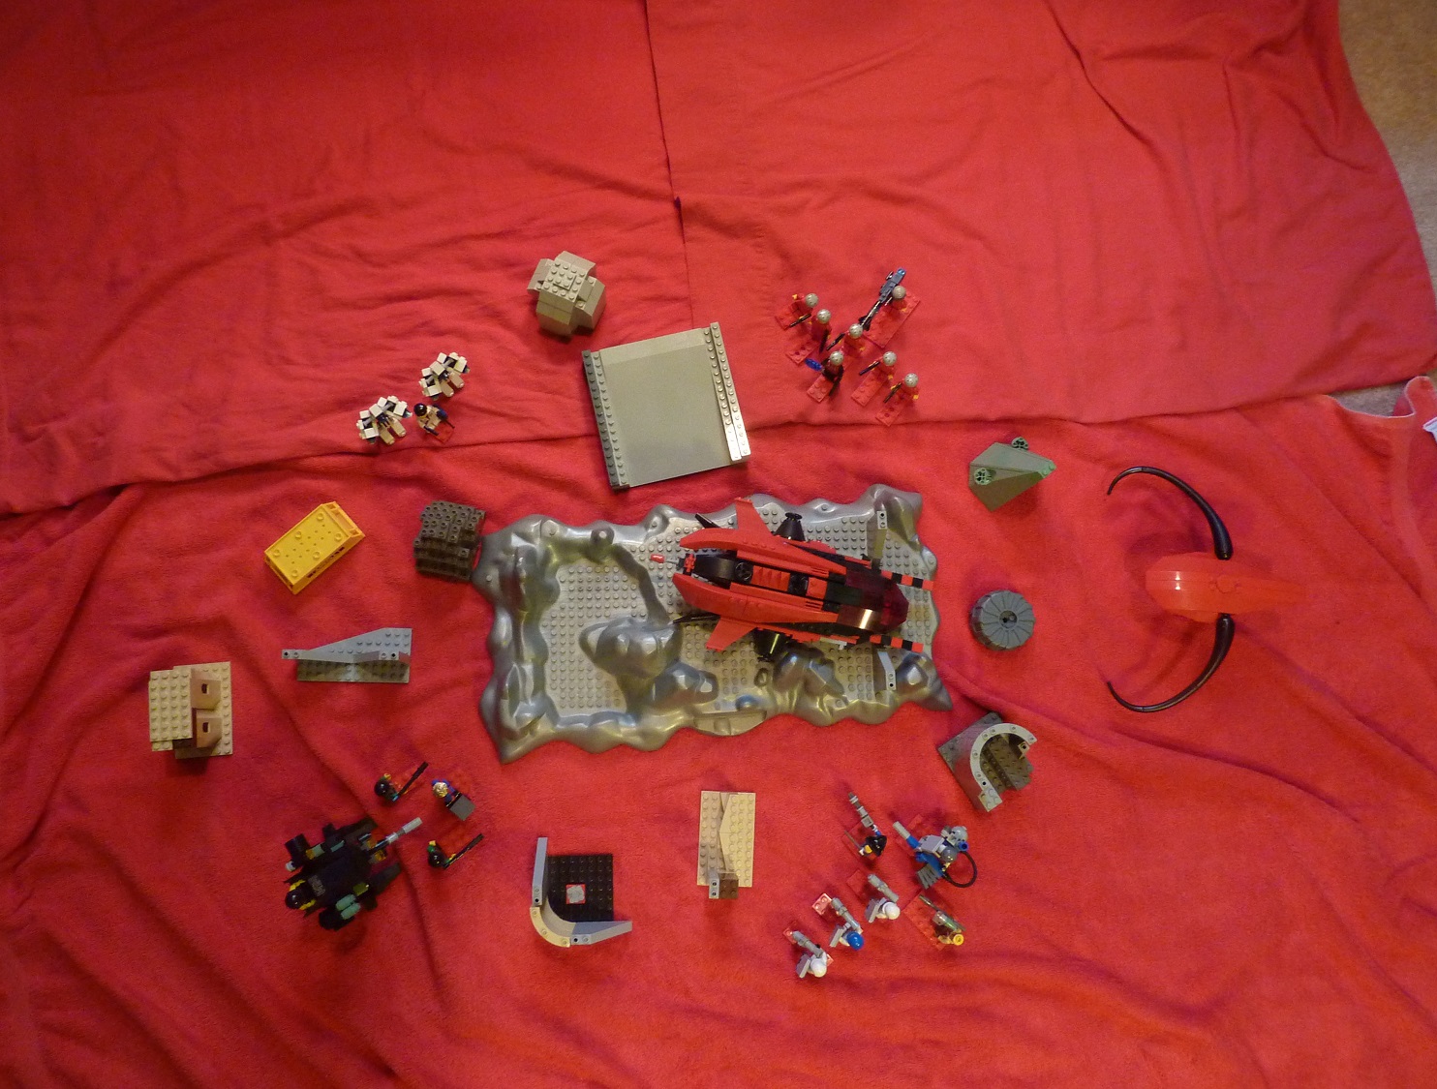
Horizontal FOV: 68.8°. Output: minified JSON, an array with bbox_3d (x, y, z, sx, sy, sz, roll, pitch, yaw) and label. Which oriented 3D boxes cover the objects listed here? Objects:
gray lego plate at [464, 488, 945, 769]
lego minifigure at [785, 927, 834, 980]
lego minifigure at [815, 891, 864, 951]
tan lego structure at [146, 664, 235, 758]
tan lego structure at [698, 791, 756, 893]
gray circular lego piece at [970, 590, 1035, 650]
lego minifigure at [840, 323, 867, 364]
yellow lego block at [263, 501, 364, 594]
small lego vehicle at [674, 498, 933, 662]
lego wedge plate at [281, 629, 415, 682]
[{"bbox_3d":[-0.004,0.064,0.929,0.425,0.056,0.240,-1,79,-5],"label":"gray lego plate"},{"bbox_3d":[0.075,0.345,0.880,0.037,0.046,0.030,41,82,5],"label":"lego minifigure"},{"bbox_3d":[0.100,0.325,0.890,0.044,0.047,0.032,44,79,5],"label":"lego minifigure"},{"bbox_3d":[-0.446,0.140,0.883,0.048,0.069,0.080,-5,82,-4],"label":"tan lego structure"},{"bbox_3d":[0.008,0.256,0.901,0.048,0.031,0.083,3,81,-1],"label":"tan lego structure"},{"bbox_3d":[0.254,0.068,0.939,0.054,0.030,0.054,0,81,-1],"label":"gray circular lego piece"},{"bbox_3d":[0.128,-0.192,0.995,0.024,0.043,0.019,34,78,3],"label":"lego minifigure"},{"bbox_3d":[-0.363,0.002,0.936,0.081,0.020,0.040,-41,84,-7],"label":"yellow lego block"},{"bbox_3d":[0.075,0.037,0.911,0.221,0.055,0.131,12,81,1],"label":"small lego vehicle"},{"bbox_3d":[-0.319,0.094,0.903,0.096,0.053,0.048,1,79,-4],"label":"lego wedge plate"}]

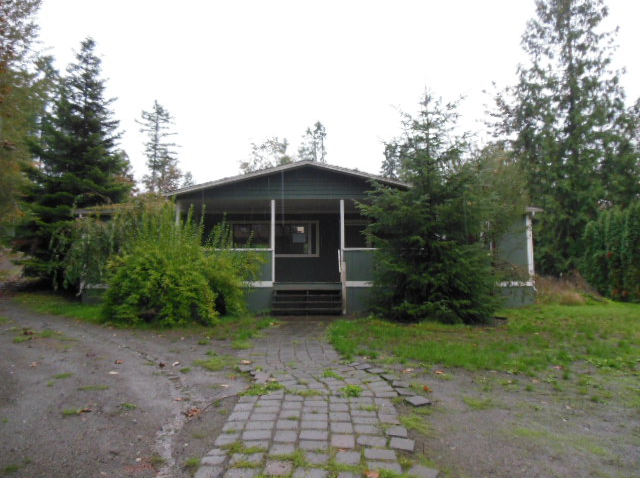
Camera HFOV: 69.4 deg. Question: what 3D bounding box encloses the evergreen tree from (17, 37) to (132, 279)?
[{"bbox_3d":[-10.043,-3.202,18.900,4.747,10.569,4.600,0,-5,0],"label":"evergreen tree"}]

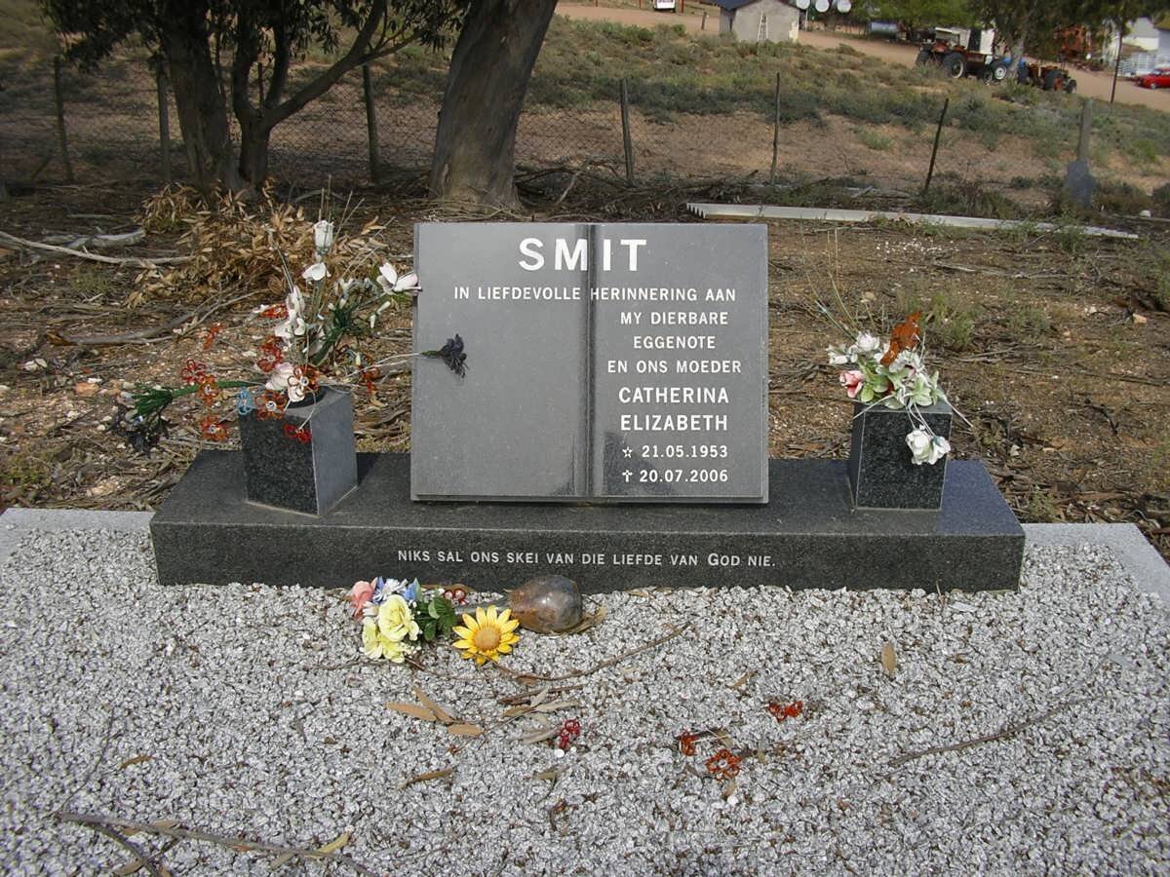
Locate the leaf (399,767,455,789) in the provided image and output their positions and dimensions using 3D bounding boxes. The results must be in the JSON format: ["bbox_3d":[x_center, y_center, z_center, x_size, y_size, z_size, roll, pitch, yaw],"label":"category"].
[{"bbox_3d":[-0.230,0.493,1.862,0.087,0.012,0.015,-12,27,-26],"label":"leaf"}]

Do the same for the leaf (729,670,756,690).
[{"bbox_3d":[0.257,0.394,2.093,0.013,0.012,0.066,23,32,40],"label":"leaf"}]

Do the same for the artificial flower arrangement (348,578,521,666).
[{"bbox_3d":[-0.258,0.312,2.182,0.303,0.079,0.149,1,24,0],"label":"artificial flower arrangement"}]

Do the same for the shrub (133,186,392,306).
[{"bbox_3d":[-1.380,-0.866,5.504,1.074,0.345,0.750,1,24,0],"label":"shrub"}]

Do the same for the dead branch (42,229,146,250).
[{"bbox_3d":[-2.126,-0.875,5.571,0.450,0.080,0.150,-9,25,-21],"label":"dead branch"}]

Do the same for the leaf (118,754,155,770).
[{"bbox_3d":[-0.657,0.477,1.887,0.051,0.012,0.013,-12,27,-27],"label":"leaf"}]

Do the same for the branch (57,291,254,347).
[{"bbox_3d":[-1.336,-0.404,4.221,0.210,0.090,0.690,17,29,35],"label":"branch"}]

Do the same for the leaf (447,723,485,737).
[{"bbox_3d":[-0.167,0.408,1.806,0.049,0.012,0.027,-4,24,-10],"label":"leaf"}]

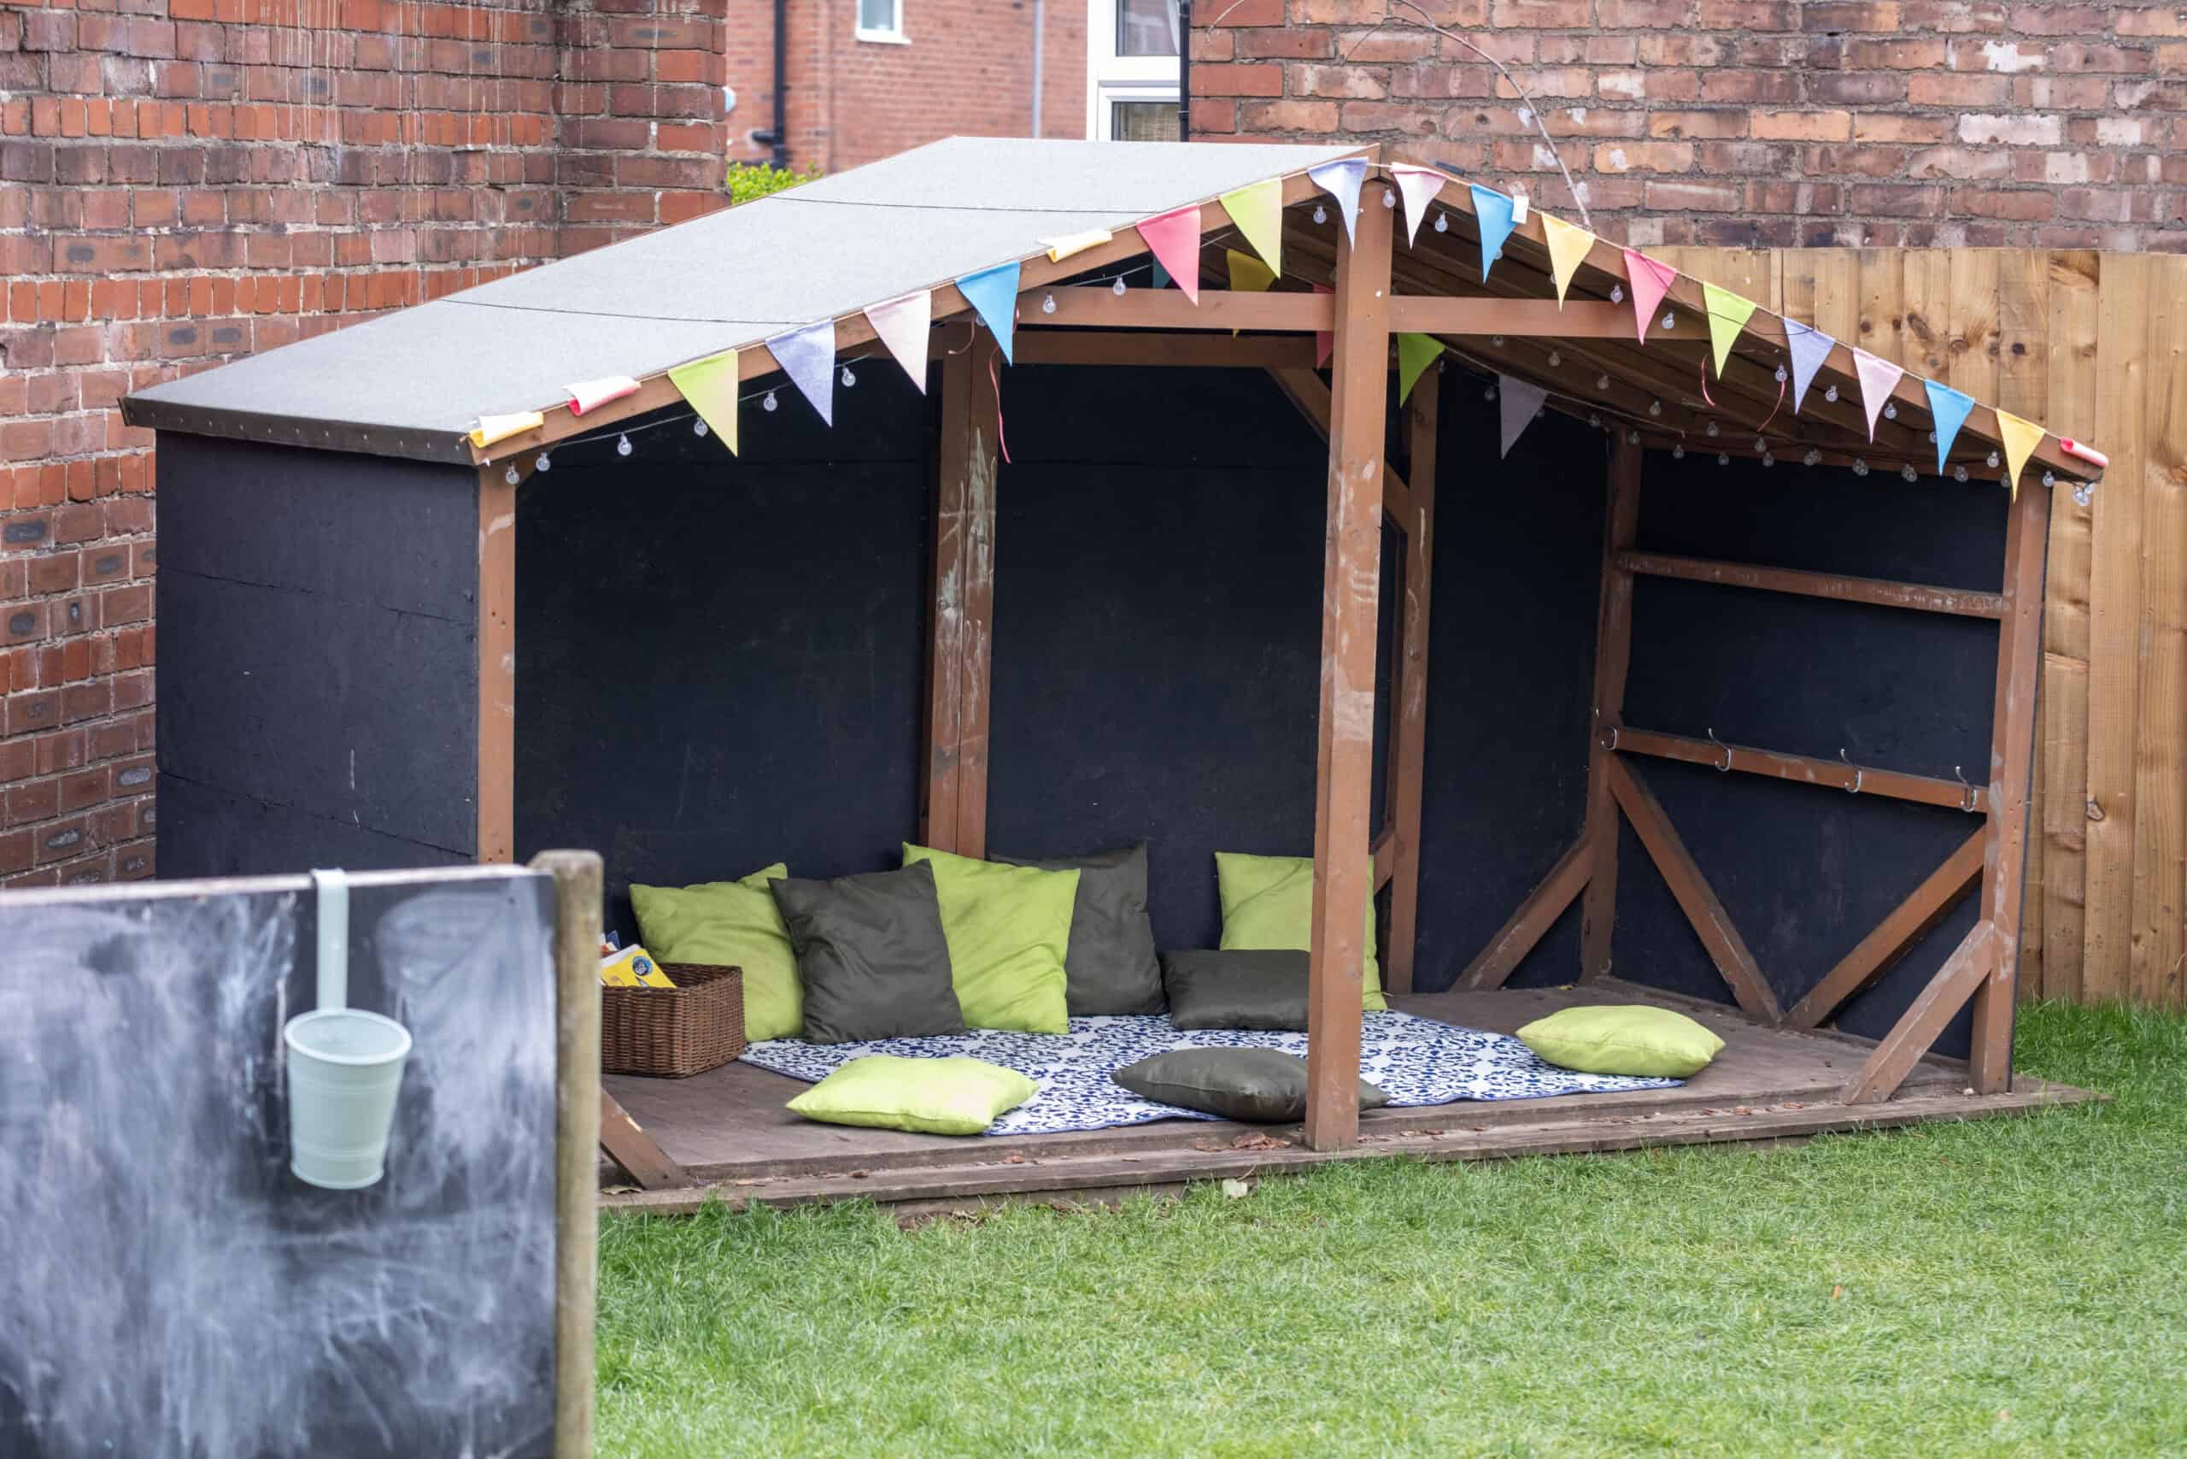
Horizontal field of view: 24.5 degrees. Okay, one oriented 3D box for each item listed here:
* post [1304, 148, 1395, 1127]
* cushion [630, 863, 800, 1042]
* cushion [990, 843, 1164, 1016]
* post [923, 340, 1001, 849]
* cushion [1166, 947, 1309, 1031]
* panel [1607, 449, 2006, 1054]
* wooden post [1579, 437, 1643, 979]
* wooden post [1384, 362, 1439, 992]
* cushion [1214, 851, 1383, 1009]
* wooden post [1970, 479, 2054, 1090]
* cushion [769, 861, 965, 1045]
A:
[{"bbox_3d":[0.455,-0.109,8.886,0.089,1.712,0.040,-1,6,-32],"label":"post"},{"bbox_3d":[-0.721,0.428,9.535,0.331,0.331,0.110,-4,-20,-24],"label":"cushion"},{"bbox_3d":[-0.037,0.398,9.966,0.357,0.350,0.110,-1,-19,-21],"label":"cushion"},{"bbox_3d":[-0.259,-0.188,9.919,0.127,1.522,0.040,-2,7,-32],"label":"post"},{"bbox_3d":[0.304,0.520,10.033,0.341,0.095,0.304,1,21,-10],"label":"cushion"},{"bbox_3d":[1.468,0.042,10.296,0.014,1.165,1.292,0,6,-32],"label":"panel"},{"bbox_3d":[1.101,-0.033,10.799,0.065,1.145,0.040,-1,6,-32],"label":"wooden post"},{"bbox_3d":[0.654,-0.106,10.508,0.064,1.312,0.040,-1,6,-32],"label":"wooden post"},{"bbox_3d":[0.422,0.409,10.212,0.336,0.334,0.110,1,-22,-16],"label":"cushion"},{"bbox_3d":[1.771,0.117,9.745,0.063,1.181,0.039,0,6,-32],"label":"wooden post"},{"bbox_3d":[-0.430,0.429,9.672,0.340,0.342,0.110,-3,-21,-26],"label":"cushion"}]

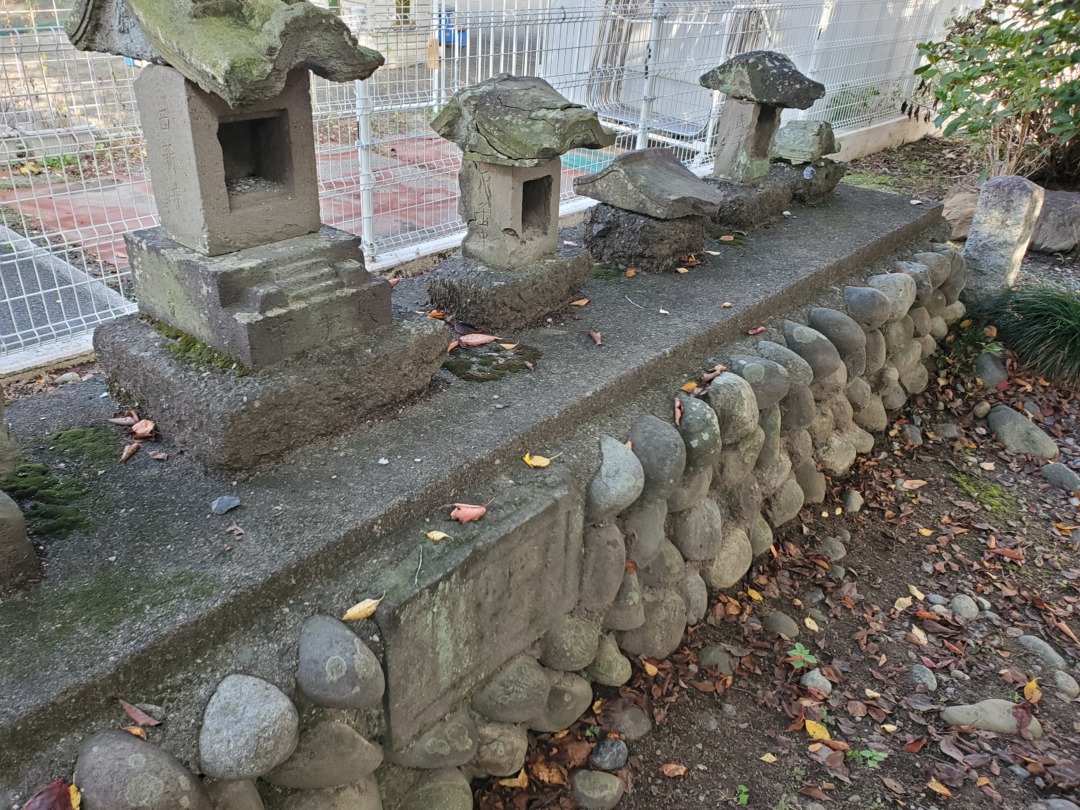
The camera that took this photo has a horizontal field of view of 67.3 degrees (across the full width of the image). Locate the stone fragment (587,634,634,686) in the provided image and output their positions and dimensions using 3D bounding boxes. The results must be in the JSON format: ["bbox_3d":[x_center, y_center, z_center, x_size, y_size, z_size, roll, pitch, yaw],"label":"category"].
[{"bbox_3d":[0.256,0.943,2.995,0.175,0.195,0.165,30,40,34],"label":"stone fragment"}]

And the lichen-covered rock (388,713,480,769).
[{"bbox_3d":[-0.328,1.017,2.479,0.280,0.170,0.200,3,32,-3],"label":"lichen-covered rock"}]

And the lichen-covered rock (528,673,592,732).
[{"bbox_3d":[0.067,1.077,2.938,0.220,0.180,0.220,30,40,33],"label":"lichen-covered rock"}]

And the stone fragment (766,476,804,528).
[{"bbox_3d":[1.145,0.455,3.783,0.176,0.265,0.186,28,39,33],"label":"stone fragment"}]

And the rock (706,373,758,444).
[{"bbox_3d":[0.830,0.013,3.523,0.240,0.300,0.220,30,40,34],"label":"rock"}]

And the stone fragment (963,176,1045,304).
[{"bbox_3d":[3.130,-1.115,5.500,0.300,0.790,0.250,21,33,37],"label":"stone fragment"}]

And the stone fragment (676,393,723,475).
[{"bbox_3d":[0.615,0.110,3.126,0.196,0.323,0.206,28,39,33],"label":"stone fragment"}]

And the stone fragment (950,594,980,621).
[{"bbox_3d":[1.177,0.560,2.245,0.074,0.060,0.074,28,38,34],"label":"stone fragment"}]

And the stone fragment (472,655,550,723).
[{"bbox_3d":[-0.094,0.933,2.670,0.220,0.170,0.250,30,40,33],"label":"stone fragment"}]

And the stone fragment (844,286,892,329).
[{"bbox_3d":[1.705,-0.511,4.209,0.250,0.190,0.170,30,40,33],"label":"stone fragment"}]

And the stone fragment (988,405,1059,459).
[{"bbox_3d":[2.815,0.154,4.723,0.260,0.180,0.400,-9,35,-22],"label":"stone fragment"}]

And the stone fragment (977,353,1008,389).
[{"bbox_3d":[2.863,-0.212,5.132,0.190,0.160,0.260,-5,34,-16],"label":"stone fragment"}]

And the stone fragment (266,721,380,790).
[{"bbox_3d":[-0.549,0.888,2.049,0.270,0.140,0.170,-2,33,-11],"label":"stone fragment"}]

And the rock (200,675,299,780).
[{"bbox_3d":[-0.712,0.792,1.997,0.210,0.260,0.232,28,38,33],"label":"rock"}]

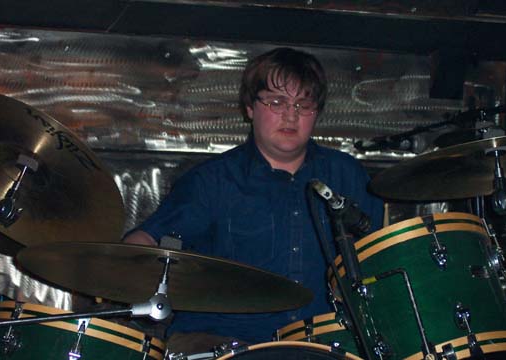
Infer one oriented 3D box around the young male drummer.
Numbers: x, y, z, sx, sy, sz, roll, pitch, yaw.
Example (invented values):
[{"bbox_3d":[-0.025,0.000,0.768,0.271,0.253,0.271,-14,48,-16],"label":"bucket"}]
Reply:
[{"bbox_3d":[0.020,0.335,3.751,0.660,1.300,0.800,3,-5,-12],"label":"young male drummer"}]

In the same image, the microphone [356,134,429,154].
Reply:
[{"bbox_3d":[0.297,-0.077,3.700,0.160,0.042,0.042,-2,-6,18],"label":"microphone"}]

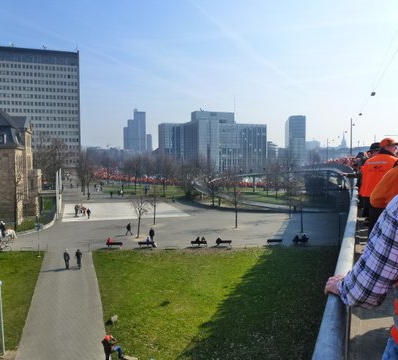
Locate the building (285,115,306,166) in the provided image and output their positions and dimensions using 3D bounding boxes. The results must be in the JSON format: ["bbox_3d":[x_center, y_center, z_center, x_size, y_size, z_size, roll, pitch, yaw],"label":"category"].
[{"bbox_3d":[108.106,-42.589,374.707,21.000,56.159,13.000,-1,4,-16],"label":"building"}]

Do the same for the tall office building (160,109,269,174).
[{"bbox_3d":[10.180,-23.959,224.471,69.564,38.800,39.780,-1,4,-16],"label":"tall office building"}]

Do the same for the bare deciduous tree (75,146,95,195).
[{"bbox_3d":[-31.946,-2.600,93.675,5.900,13.431,5.900,0,4,0],"label":"bare deciduous tree"}]

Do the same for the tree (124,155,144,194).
[{"bbox_3d":[-18.154,-1.485,93.749,6.000,11.196,6.000,0,4,0],"label":"tree"}]

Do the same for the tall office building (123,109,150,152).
[{"bbox_3d":[-132.582,-94.377,729.363,52.915,112.722,30.000,-1,4,-16],"label":"tall office building"}]

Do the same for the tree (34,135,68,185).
[{"bbox_3d":[-56.317,-7.572,125.774,13.000,19.118,13.000,0,4,0],"label":"tree"}]

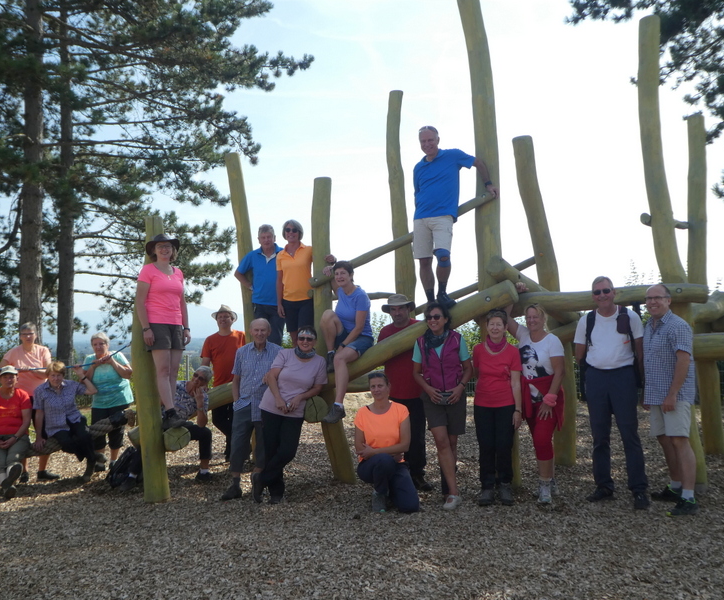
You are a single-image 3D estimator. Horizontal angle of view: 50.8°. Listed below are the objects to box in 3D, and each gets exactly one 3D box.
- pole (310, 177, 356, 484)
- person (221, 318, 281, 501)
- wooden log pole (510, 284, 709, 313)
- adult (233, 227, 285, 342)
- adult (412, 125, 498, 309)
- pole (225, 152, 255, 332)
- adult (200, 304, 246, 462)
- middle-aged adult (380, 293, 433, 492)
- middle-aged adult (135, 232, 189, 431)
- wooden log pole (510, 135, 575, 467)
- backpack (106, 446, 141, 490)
[{"bbox_3d":[-0.306,0.302,7.420,0.330,2.960,0.280,-4,-2,-2],"label":"pole"},{"bbox_3d":[-1.014,1.000,7.000,0.560,1.680,0.430,-2,-2,-5],"label":"person"},{"bbox_3d":[2.173,-0.018,6.750,1.720,0.200,0.200,-1,-2,11],"label":"wooden log pole"},{"bbox_3d":[-1.054,0.068,8.000,0.520,1.720,0.360,0,-3,-9],"label":"adult"},{"bbox_3d":[0.870,-0.768,7.100,0.760,1.740,0.420,-2,-2,17],"label":"adult"},{"bbox_3d":[-1.297,0.089,8.374,0.240,3.440,0.220,-5,-2,0],"label":"pole"},{"bbox_3d":[-1.566,0.958,8.750,0.550,1.790,0.340,-1,-2,-6],"label":"adult"},{"bbox_3d":[0.398,0.872,7.150,0.530,1.840,0.420,-2,-2,-2],"label":"middle-aged adult"},{"bbox_3d":[-1.704,0.268,6.500,0.460,1.680,0.360,1,-3,-16],"label":"middle-aged adult"},{"bbox_3d":[2.021,-0.006,8.277,0.340,3.600,0.280,-7,-2,0],"label":"wooden log pole"},{"bbox_3d":[-2.202,1.559,7.100,0.300,0.440,0.240,21,-11,37],"label":"backpack"}]

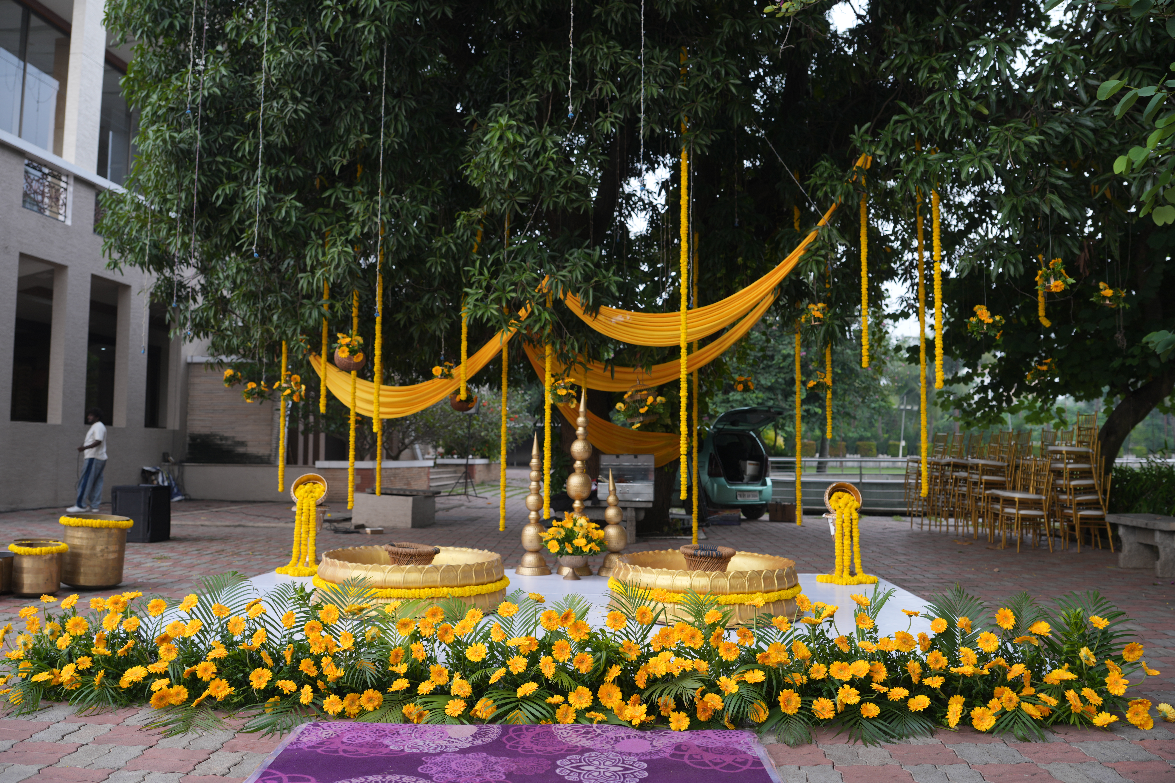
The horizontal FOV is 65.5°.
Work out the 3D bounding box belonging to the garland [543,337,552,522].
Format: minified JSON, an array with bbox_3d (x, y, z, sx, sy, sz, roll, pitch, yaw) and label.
[{"bbox_3d":[-0.370,0.367,8.500,0.068,1.660,0.068,0,-3,0],"label":"garland"}]

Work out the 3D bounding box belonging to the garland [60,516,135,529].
[{"bbox_3d":[-3.938,1.051,7.320,0.530,0.068,0.530,0,-4,0],"label":"garland"}]

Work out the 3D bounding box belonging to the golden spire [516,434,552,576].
[{"bbox_3d":[-0.458,0.965,7.926,0.313,1.221,0.313,0,-3,0],"label":"golden spire"}]

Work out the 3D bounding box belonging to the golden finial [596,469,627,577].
[{"bbox_3d":[0.223,1.014,7.117,0.270,0.820,0.270,1,-4,0],"label":"golden finial"}]

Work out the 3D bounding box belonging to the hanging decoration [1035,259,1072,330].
[{"bbox_3d":[3.499,-0.743,6.850,0.255,0.530,0.250,0,-4,0],"label":"hanging decoration"}]

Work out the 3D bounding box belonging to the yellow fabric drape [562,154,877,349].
[{"bbox_3d":[1.013,-1.147,7.399,2.500,1.550,0.550,1,-4,0],"label":"yellow fabric drape"}]

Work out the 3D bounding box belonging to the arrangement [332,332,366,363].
[{"bbox_3d":[-1.933,-0.353,7.400,0.255,0.240,0.250,0,-4,0],"label":"arrangement"}]

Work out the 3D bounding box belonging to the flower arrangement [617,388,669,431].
[{"bbox_3d":[0.567,0.179,9.400,0.530,0.460,0.480,0,-4,0],"label":"flower arrangement"}]

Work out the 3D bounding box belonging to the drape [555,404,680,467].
[{"bbox_3d":[0.347,0.509,10.691,1.450,0.750,0.450,1,-4,0],"label":"drape"}]

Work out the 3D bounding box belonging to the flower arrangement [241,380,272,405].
[{"bbox_3d":[-3.549,0.010,9.800,0.330,0.270,0.300,0,-3,0],"label":"flower arrangement"}]

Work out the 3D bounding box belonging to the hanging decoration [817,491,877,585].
[{"bbox_3d":[1.912,1.074,6.750,0.440,0.670,0.270,0,-4,3],"label":"hanging decoration"}]

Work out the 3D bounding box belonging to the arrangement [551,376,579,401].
[{"bbox_3d":[-0.224,-0.022,8.750,0.280,0.250,0.270,0,-4,0],"label":"arrangement"}]

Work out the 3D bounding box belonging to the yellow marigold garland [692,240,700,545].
[{"bbox_3d":[1.184,-0.005,10.000,0.060,3.413,0.060,0,-3,0],"label":"yellow marigold garland"}]

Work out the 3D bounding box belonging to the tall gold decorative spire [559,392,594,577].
[{"bbox_3d":[-0.075,0.782,7.948,0.314,1.597,0.314,2,-3,0],"label":"tall gold decorative spire"}]

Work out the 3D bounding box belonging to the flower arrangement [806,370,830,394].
[{"bbox_3d":[2.572,-0.102,10.200,0.280,0.270,0.270,0,-3,0],"label":"flower arrangement"}]

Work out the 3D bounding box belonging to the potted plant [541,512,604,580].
[{"bbox_3d":[-0.119,1.289,7.645,0.544,0.547,0.500,0,-3,0],"label":"potted plant"}]

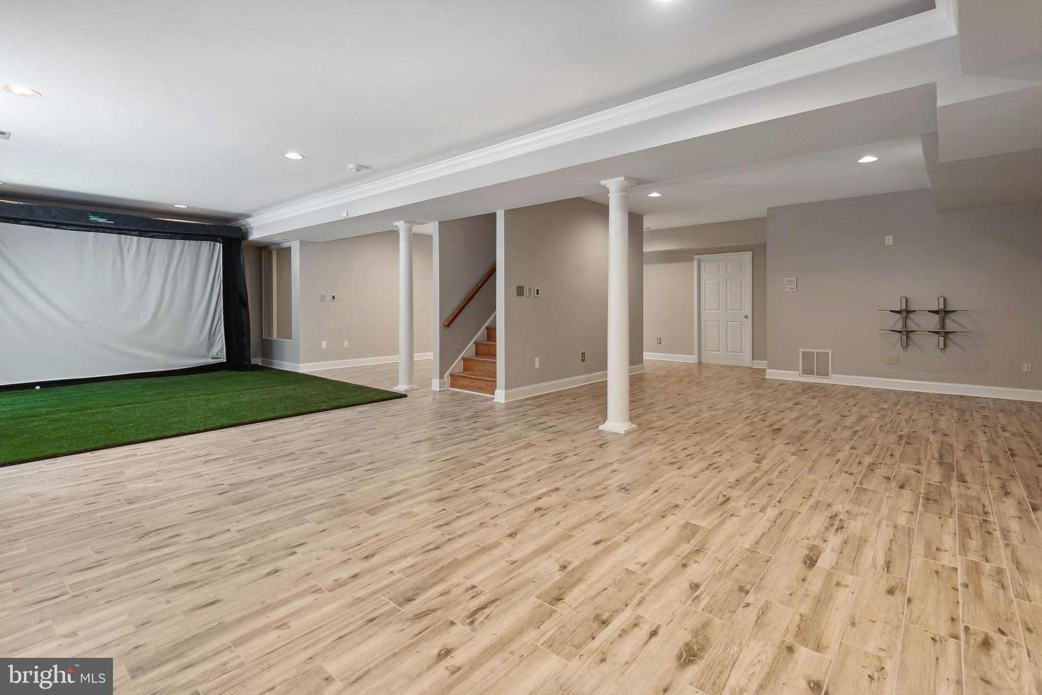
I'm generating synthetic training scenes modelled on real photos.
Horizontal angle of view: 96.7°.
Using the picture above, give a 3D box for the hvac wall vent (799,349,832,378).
[{"bbox_3d":[4.383,0.240,6.895,0.391,0.407,0.030,3,5,40],"label":"hvac wall vent"}]

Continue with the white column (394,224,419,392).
[{"bbox_3d":[-1.541,-0.527,6.248,0.250,2.252,0.250,3,5,40],"label":"white column"}]

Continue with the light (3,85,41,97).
[{"bbox_3d":[-3.422,-1.756,3.180,0.185,0.035,0.185,3,5,40],"label":"light"}]

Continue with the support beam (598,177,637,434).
[{"bbox_3d":[0.896,-0.361,4.275,0.250,2.275,0.250,3,5,40],"label":"support beam"}]

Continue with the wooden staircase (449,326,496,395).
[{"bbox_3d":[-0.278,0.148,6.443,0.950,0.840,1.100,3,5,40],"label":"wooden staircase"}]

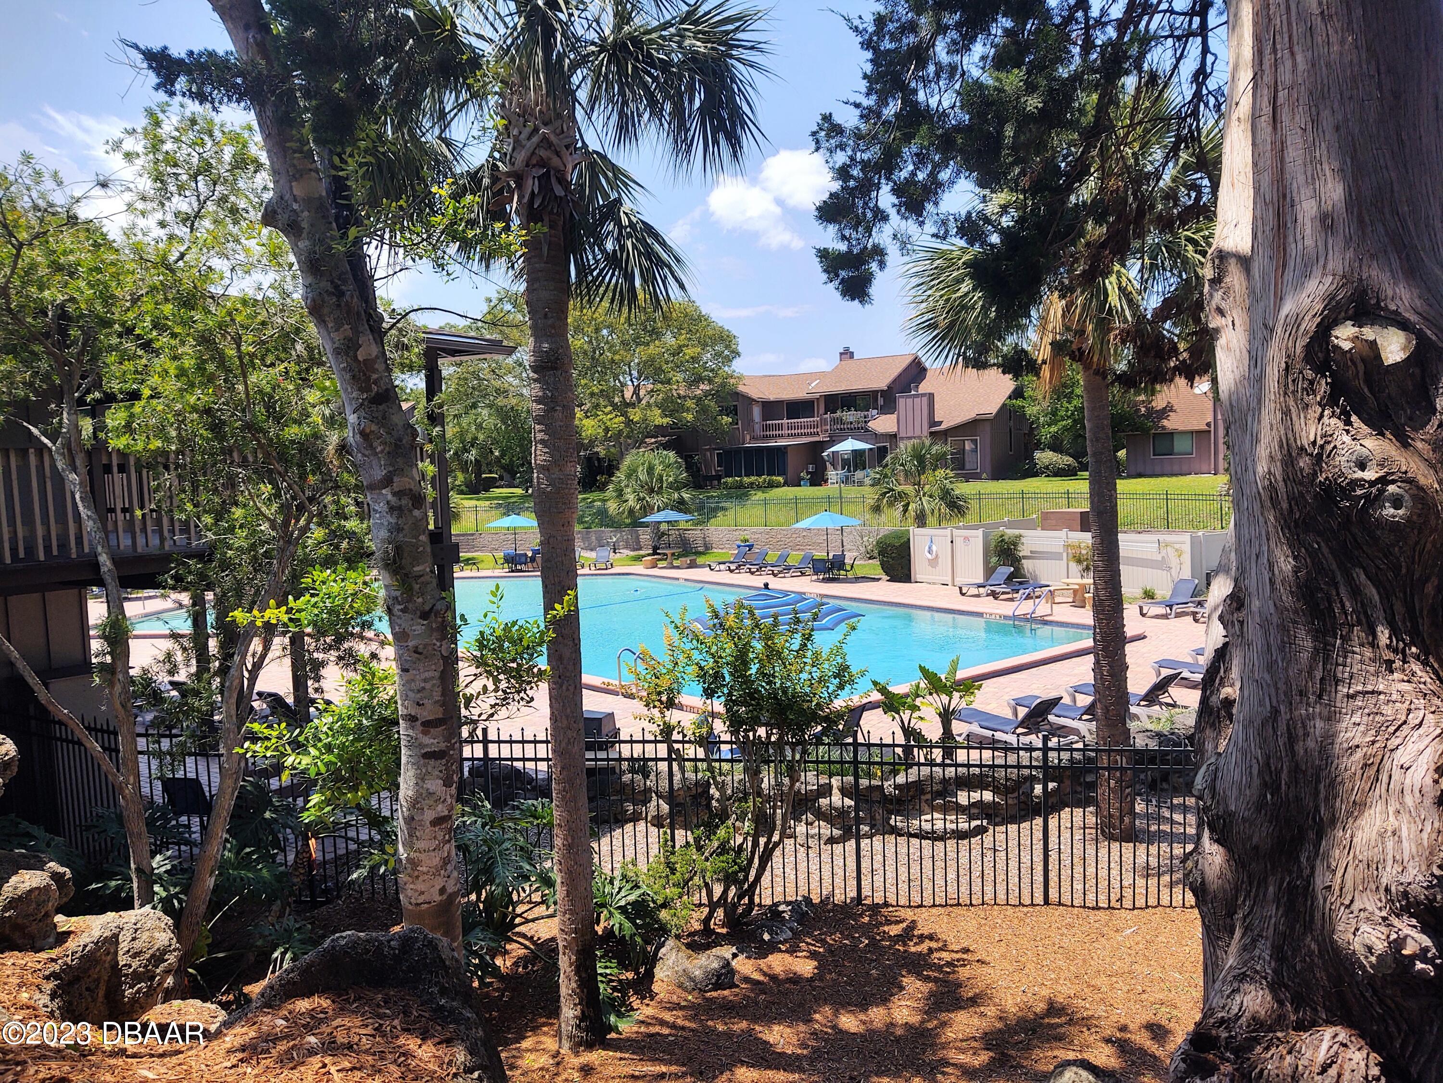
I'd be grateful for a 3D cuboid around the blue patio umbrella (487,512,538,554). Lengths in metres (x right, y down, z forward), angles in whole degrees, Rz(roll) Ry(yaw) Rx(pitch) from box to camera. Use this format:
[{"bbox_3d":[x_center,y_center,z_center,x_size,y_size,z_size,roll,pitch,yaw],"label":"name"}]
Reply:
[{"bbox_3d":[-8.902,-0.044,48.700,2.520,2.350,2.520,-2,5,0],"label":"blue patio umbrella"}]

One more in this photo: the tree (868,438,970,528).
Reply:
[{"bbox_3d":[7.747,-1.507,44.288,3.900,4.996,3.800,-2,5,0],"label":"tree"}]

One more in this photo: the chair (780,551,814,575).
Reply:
[{"bbox_3d":[2.709,0.910,43.211,1.750,0.880,0.700,-6,6,-40],"label":"chair"}]

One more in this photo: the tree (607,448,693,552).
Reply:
[{"bbox_3d":[-3.211,-1.824,51.300,3.900,4.800,3.900,-2,5,0],"label":"tree"}]

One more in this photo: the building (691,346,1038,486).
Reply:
[{"bbox_3d":[8.449,-7.607,70.000,19.500,7.900,10.500,0,5,27],"label":"building"}]

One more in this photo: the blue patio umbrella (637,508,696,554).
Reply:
[{"bbox_3d":[-2.341,-0.219,48.500,2.500,2.350,2.500,-2,5,0],"label":"blue patio umbrella"}]

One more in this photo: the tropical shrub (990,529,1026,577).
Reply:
[{"bbox_3d":[9.939,0.529,39.022,1.220,1.847,1.150,-2,5,0],"label":"tropical shrub"}]

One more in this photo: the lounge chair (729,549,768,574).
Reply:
[{"bbox_3d":[1.064,0.791,45.183,1.750,0.880,0.700,-6,6,-40],"label":"lounge chair"}]

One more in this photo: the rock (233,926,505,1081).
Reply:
[{"bbox_3d":[-1.127,1.487,3.600,0.840,0.420,0.500,-3,5,-14],"label":"rock"}]

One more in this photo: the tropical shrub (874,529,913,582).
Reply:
[{"bbox_3d":[6.310,0.481,40.000,1.700,1.880,1.700,-2,5,0],"label":"tropical shrub"}]

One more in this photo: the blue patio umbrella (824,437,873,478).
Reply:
[{"bbox_3d":[6.863,-4.357,60.000,2.720,2.450,2.720,-2,5,0],"label":"blue patio umbrella"}]

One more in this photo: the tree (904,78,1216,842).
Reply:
[{"bbox_3d":[4.153,-0.771,12.639,4.100,8.491,4.100,-2,5,0],"label":"tree"}]

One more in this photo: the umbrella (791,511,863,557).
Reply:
[{"bbox_3d":[3.890,0.159,41.391,2.600,2.561,2.600,-2,5,0],"label":"umbrella"}]

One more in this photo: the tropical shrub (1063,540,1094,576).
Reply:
[{"bbox_3d":[11.913,0.757,37.232,1.120,1.594,1.050,-2,5,0],"label":"tropical shrub"}]

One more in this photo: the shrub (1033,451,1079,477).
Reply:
[{"bbox_3d":[18.273,-4.261,61.439,2.450,1.443,2.200,-2,5,0],"label":"shrub"}]

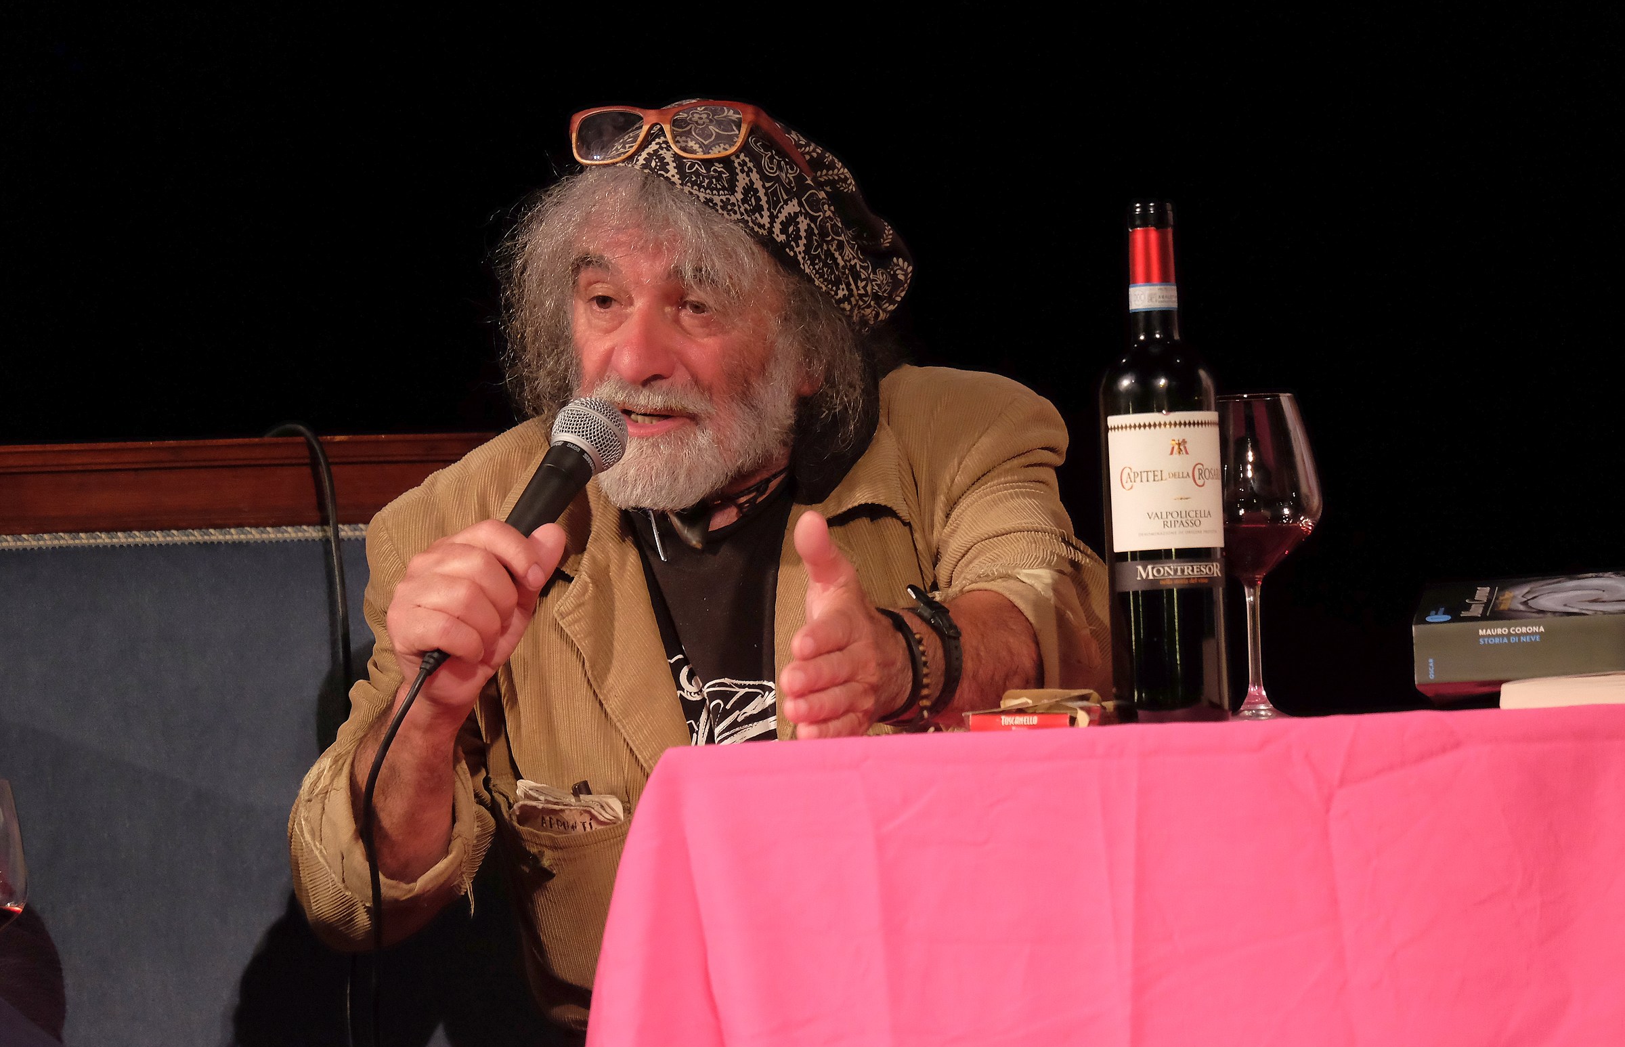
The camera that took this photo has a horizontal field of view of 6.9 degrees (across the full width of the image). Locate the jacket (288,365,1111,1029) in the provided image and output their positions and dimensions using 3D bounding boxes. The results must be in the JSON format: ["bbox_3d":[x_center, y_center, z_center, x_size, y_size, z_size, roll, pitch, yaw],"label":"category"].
[{"bbox_3d":[-0.075,0.149,8.975,0.550,0.510,0.420,-2,-1,7],"label":"jacket"}]

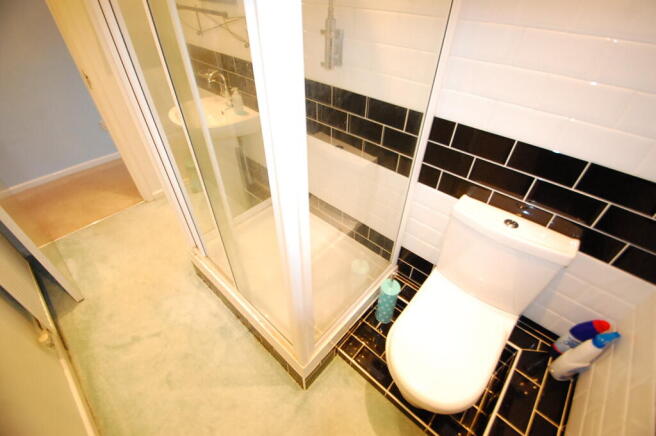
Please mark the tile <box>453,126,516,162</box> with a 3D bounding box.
[{"bbox_3d":[0.550,-0.263,0.975,0.200,0.100,0.010,31,49,30],"label":"tile"}]

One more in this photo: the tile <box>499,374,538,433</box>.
[{"bbox_3d":[0.712,0.677,1.014,0.097,0.010,0.200,31,50,29],"label":"tile"}]

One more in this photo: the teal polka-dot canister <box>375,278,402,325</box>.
[{"bbox_3d":[0.294,0.410,1.356,0.089,0.310,0.089,1,42,-1],"label":"teal polka-dot canister"}]

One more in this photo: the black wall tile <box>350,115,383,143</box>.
[{"bbox_3d":[0.174,-0.415,1.288,0.200,0.100,0.010,31,49,30],"label":"black wall tile"}]

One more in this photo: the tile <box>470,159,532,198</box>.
[{"bbox_3d":[0.637,-0.146,1.013,0.200,0.099,0.010,31,50,29],"label":"tile"}]

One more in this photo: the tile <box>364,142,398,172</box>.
[{"bbox_3d":[0.255,-0.303,1.324,0.200,0.099,0.010,31,50,29],"label":"tile"}]

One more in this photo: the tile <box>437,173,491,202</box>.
[{"bbox_3d":[0.560,-0.117,1.127,0.200,0.099,0.010,31,50,29],"label":"tile"}]

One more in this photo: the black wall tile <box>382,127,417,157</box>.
[{"bbox_3d":[0.324,-0.324,1.189,0.200,0.100,0.010,31,49,30],"label":"black wall tile"}]

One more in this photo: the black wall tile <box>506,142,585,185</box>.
[{"bbox_3d":[0.699,-0.172,0.876,0.200,0.100,0.010,31,49,30],"label":"black wall tile"}]

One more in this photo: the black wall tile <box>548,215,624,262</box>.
[{"bbox_3d":[0.843,0.070,0.908,0.200,0.100,0.010,31,49,30],"label":"black wall tile"}]

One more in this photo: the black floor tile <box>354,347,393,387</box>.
[{"bbox_3d":[0.227,0.709,1.304,0.200,0.010,0.100,31,49,30],"label":"black floor tile"}]

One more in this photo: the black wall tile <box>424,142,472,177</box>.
[{"bbox_3d":[0.484,-0.239,1.111,0.200,0.099,0.010,31,50,29],"label":"black wall tile"}]

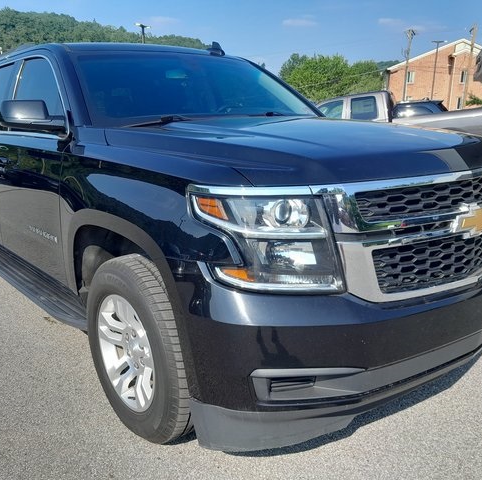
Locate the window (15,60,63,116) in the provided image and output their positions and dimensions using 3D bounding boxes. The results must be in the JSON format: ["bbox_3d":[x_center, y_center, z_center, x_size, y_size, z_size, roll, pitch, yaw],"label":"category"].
[{"bbox_3d":[-1.035,-0.750,2.570,0.140,0.430,0.900,-12,16,-38],"label":"window"}]

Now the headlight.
[{"bbox_3d":[0.086,0.007,1.576,0.340,0.335,0.400,-12,16,-38],"label":"headlight"}]

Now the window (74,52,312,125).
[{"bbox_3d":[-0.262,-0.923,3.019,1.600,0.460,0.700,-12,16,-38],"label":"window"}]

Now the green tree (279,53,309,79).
[{"bbox_3d":[7.159,-19.301,66.192,6.000,10.500,6.000,-1,13,0],"label":"green tree"}]

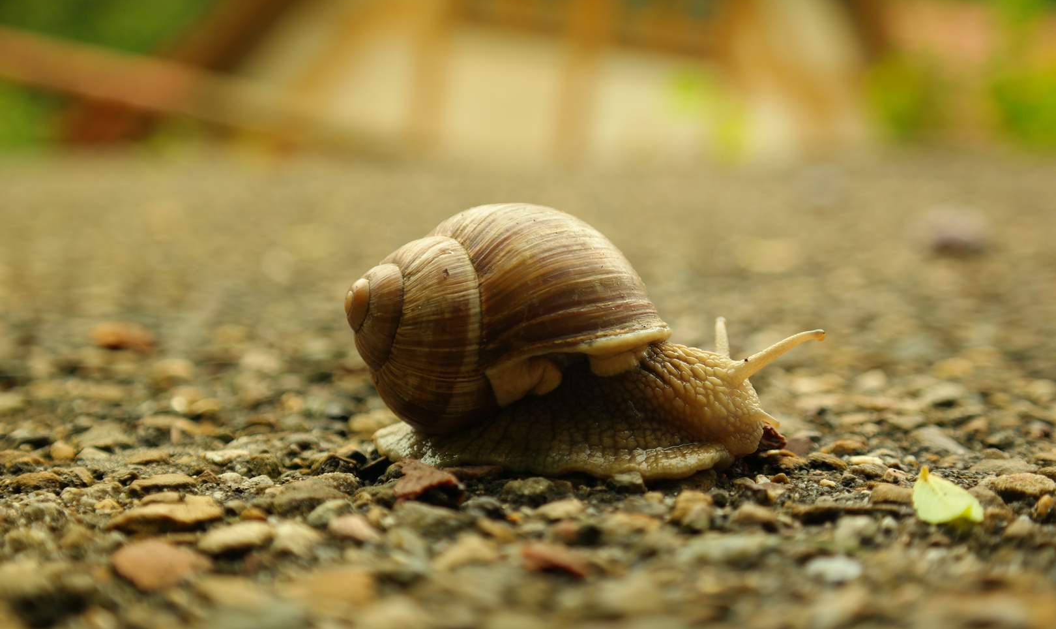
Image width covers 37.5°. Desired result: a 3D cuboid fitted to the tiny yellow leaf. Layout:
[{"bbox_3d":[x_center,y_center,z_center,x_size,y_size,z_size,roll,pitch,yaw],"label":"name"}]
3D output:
[{"bbox_3d":[0.046,0.020,0.170,0.008,0.006,0.006,0,6,0],"label":"tiny yellow leaf"}]

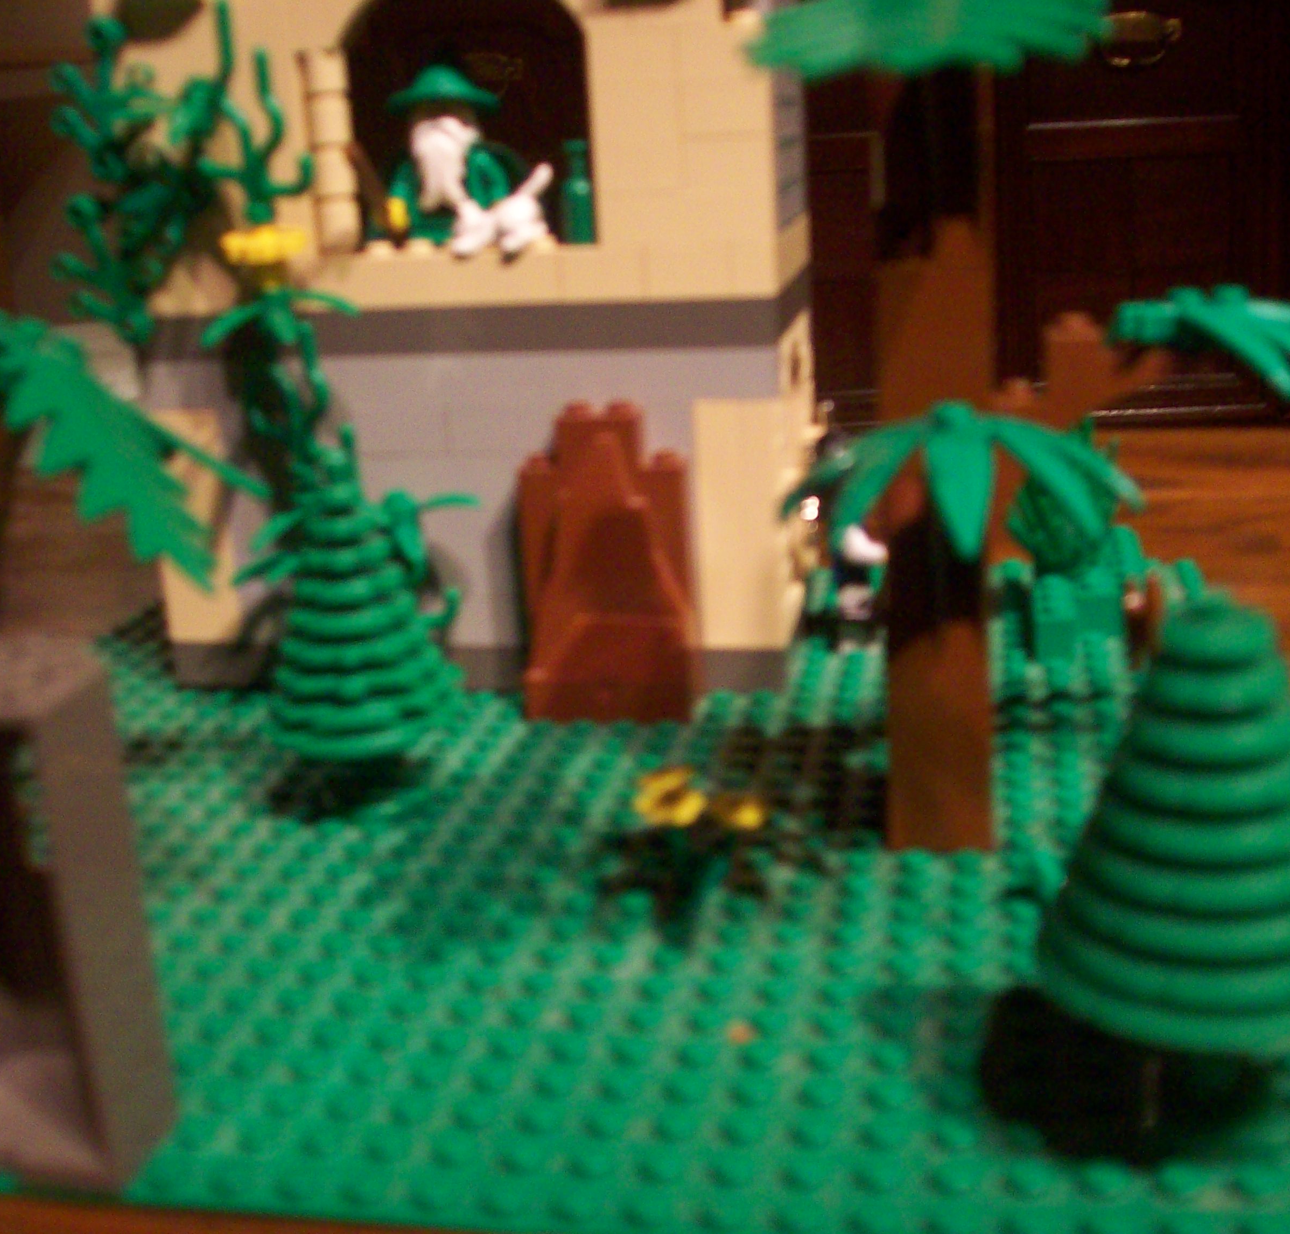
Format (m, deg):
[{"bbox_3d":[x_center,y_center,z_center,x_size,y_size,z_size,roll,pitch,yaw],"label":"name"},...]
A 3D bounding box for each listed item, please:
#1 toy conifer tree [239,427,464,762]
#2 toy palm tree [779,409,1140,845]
[{"bbox_3d":[-0.051,-0.002,0.291,0.033,0.056,0.033,0,17,12],"label":"toy conifer tree"},{"bbox_3d":[0.046,0.004,0.248,0.049,0.071,0.044,0,17,12],"label":"toy palm tree"}]

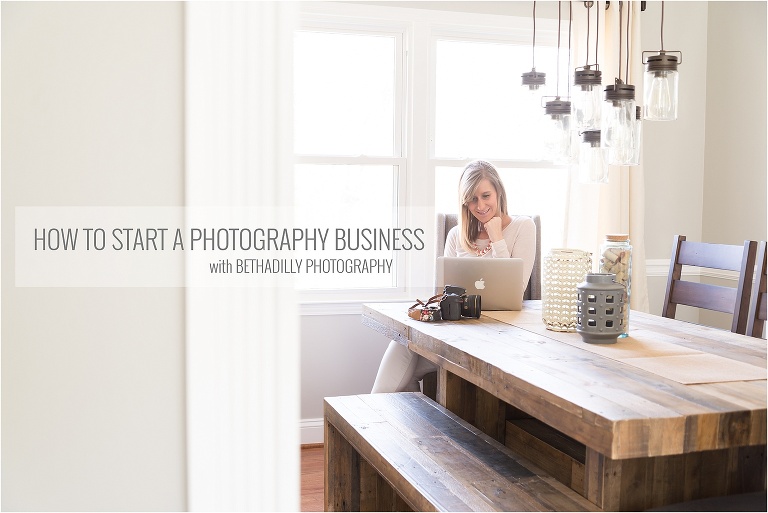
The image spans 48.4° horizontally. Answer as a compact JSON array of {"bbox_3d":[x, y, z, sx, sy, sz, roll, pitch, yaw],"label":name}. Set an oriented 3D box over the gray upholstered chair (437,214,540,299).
[{"bbox_3d":[0.487,0.367,3.746,0.495,1.110,0.620,0,4,-5],"label":"gray upholstered chair"}]

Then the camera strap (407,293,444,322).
[{"bbox_3d":[0.142,0.171,2.912,0.128,0.086,0.120,0,4,0],"label":"camera strap"}]

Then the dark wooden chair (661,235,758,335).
[{"bbox_3d":[1.034,0.444,3.247,0.540,1.020,0.465,-1,4,-16],"label":"dark wooden chair"}]

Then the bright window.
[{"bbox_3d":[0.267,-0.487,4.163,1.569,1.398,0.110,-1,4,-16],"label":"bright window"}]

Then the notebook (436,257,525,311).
[{"bbox_3d":[0.357,0.098,3.306,0.325,0.210,0.307,0,4,-2],"label":"notebook"}]

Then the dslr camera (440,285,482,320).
[{"bbox_3d":[0.278,0.159,3.045,0.153,0.121,0.140,1,4,4],"label":"dslr camera"}]

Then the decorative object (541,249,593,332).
[{"bbox_3d":[0.576,0.104,2.682,0.156,0.248,0.156,0,4,0],"label":"decorative object"}]

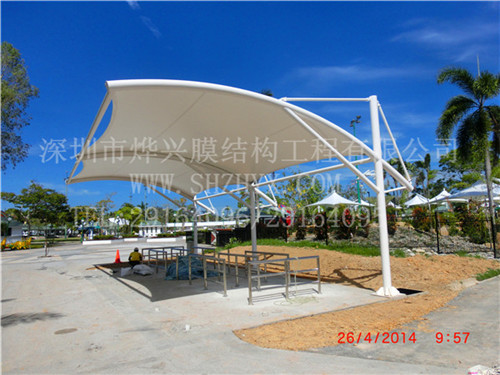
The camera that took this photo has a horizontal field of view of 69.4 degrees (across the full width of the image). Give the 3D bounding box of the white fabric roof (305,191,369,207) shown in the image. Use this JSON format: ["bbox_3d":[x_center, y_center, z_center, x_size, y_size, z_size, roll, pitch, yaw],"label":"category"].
[{"bbox_3d":[8.761,1.127,37.000,4.600,1.700,4.600,4,-9,-45],"label":"white fabric roof"}]

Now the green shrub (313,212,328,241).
[{"bbox_3d":[4.490,2.484,23.000,1.019,1.801,1.019,-2,-6,0],"label":"green shrub"}]

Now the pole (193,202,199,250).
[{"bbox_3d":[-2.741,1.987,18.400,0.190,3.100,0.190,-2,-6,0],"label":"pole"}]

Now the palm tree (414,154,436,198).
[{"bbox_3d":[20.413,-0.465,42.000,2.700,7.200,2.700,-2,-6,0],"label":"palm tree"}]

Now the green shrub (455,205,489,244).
[{"bbox_3d":[12.200,2.029,19.800,1.600,2.150,1.500,-4,-8,31],"label":"green shrub"}]

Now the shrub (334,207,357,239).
[{"bbox_3d":[5.818,2.132,22.000,1.340,1.969,1.340,-2,-6,0],"label":"shrub"}]

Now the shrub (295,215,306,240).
[{"bbox_3d":[3.426,2.782,24.500,0.814,1.645,0.814,-2,-6,0],"label":"shrub"}]

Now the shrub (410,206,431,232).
[{"bbox_3d":[10.293,1.932,21.800,1.200,1.600,1.150,-3,-8,25],"label":"shrub"}]

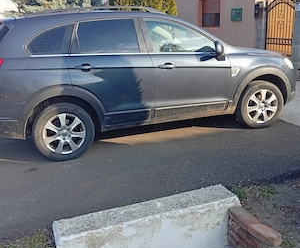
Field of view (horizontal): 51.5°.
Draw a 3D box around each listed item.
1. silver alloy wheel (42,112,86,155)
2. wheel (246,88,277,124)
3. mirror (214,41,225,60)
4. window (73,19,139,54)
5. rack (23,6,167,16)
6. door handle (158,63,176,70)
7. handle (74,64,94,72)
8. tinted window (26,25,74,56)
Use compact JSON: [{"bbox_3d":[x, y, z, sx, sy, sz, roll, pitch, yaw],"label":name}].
[{"bbox_3d":[-1.031,0.103,3.779,0.480,0.480,0.180,-8,17,-14],"label":"silver alloy wheel"},{"bbox_3d":[1.569,-0.269,4.434,0.480,0.480,0.180,-8,17,-14],"label":"wheel"},{"bbox_3d":[0.872,-0.926,3.906,0.130,0.230,0.220,-4,16,0],"label":"mirror"},{"bbox_3d":[-0.498,-1.036,3.683,0.720,0.370,0.050,-6,-5,-14],"label":"window"},{"bbox_3d":[-0.617,-1.352,3.747,1.660,0.120,0.090,-6,16,-15],"label":"rack"},{"bbox_3d":[0.215,-0.702,3.813,0.230,0.065,0.055,-4,16,-15],"label":"door handle"},{"bbox_3d":[-0.737,-0.643,3.552,0.230,0.075,0.055,-4,16,-15],"label":"handle"},{"bbox_3d":[-1.132,-0.946,3.523,0.530,0.350,0.050,-6,-5,-14],"label":"tinted window"}]

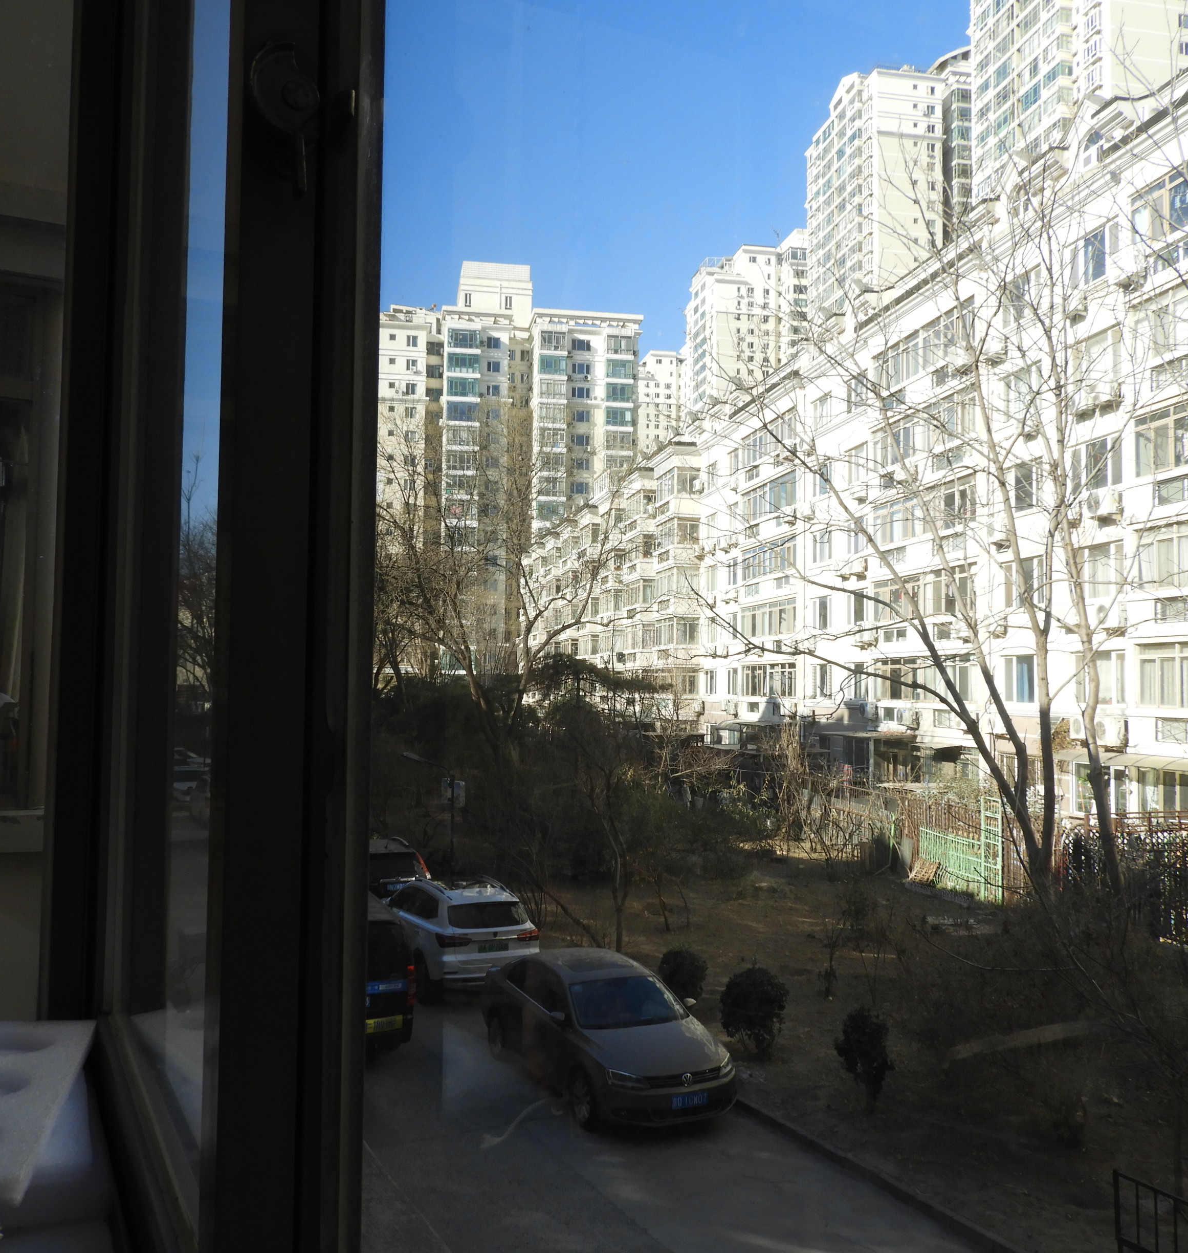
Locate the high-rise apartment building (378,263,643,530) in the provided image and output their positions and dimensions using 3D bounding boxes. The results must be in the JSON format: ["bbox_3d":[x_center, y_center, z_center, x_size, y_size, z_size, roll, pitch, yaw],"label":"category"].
[{"bbox_3d":[-11.787,-15.549,144.858,33.000,55.000,18.000,1,-3,-12],"label":"high-rise apartment building"}]

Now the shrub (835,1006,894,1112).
[{"bbox_3d":[3.016,4.807,12.902,0.670,1.150,0.640,1,-3,0],"label":"shrub"}]

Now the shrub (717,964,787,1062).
[{"bbox_3d":[2.020,4.871,14.619,0.890,1.180,0.860,1,-3,0],"label":"shrub"}]

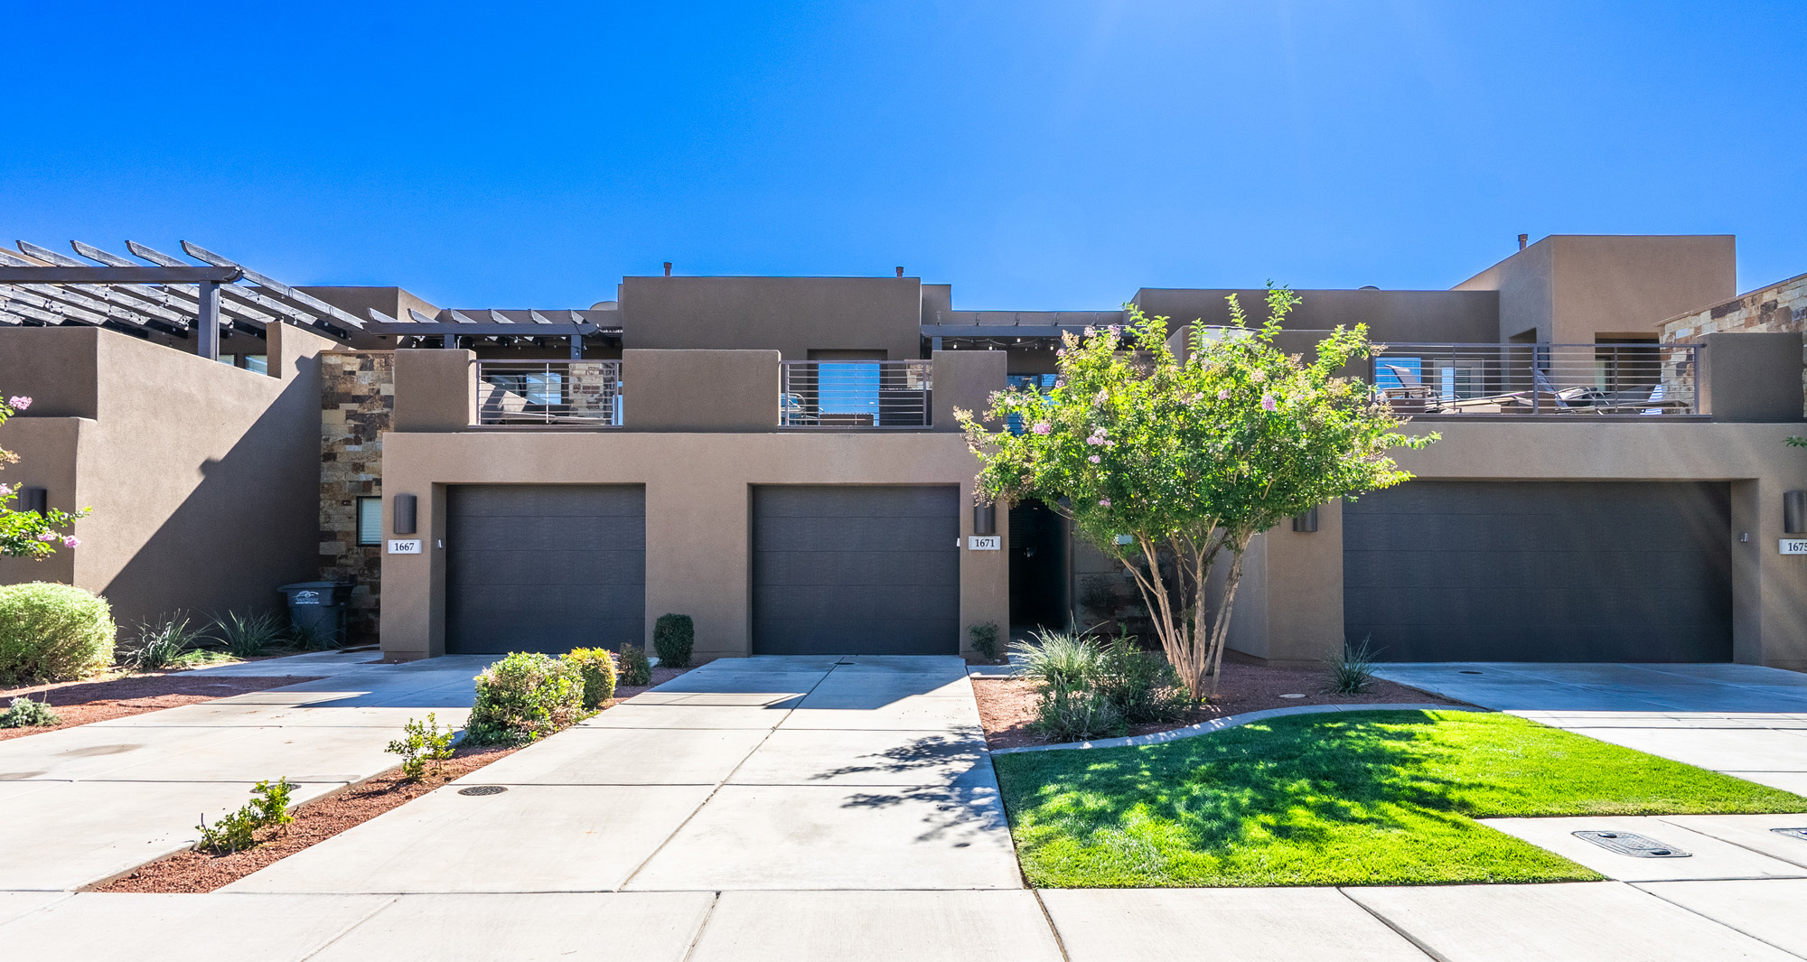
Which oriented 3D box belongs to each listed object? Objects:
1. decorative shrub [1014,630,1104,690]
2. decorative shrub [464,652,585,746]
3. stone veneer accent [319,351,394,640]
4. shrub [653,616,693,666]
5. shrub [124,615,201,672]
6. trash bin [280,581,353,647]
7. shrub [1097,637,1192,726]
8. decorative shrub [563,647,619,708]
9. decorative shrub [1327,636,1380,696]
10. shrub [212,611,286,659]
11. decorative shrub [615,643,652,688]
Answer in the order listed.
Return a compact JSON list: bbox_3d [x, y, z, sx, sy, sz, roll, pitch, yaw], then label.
[{"bbox_3d":[1.568,1.808,8.000,0.860,0.670,0.820,0,-3,2],"label":"decorative shrub"},{"bbox_3d":[-3.163,1.779,6.700,0.840,0.660,0.940,0,-3,2],"label":"decorative shrub"},{"bbox_3d":[-9.117,0.271,13.400,1.300,4.800,0.300,0,-3,2],"label":"stone veneer accent"},{"bbox_3d":[-3.038,2.107,10.600,0.520,0.680,0.520,0,-3,2],"label":"shrub"},{"bbox_3d":[-9.415,2.063,10.200,0.800,0.660,0.800,0,-3,2],"label":"shrub"},{"bbox_3d":[-9.255,2.111,12.700,0.820,1.080,0.660,0,-3,2],"label":"trash bin"},{"bbox_3d":[2.137,1.773,7.150,0.820,0.700,0.800,0,-3,2],"label":"shrub"},{"bbox_3d":[-3.110,1.929,7.950,0.540,0.580,0.560,0,-3,2],"label":"decorative shrub"},{"bbox_3d":[4.718,1.935,8.400,0.520,0.580,0.520,0,-3,2],"label":"decorative shrub"},{"bbox_3d":[-9.127,2.137,11.200,0.840,0.650,0.840,0,-3,2],"label":"shrub"},{"bbox_3d":[-3.022,2.066,9.000,0.410,0.480,0.420,0,-3,2],"label":"decorative shrub"}]

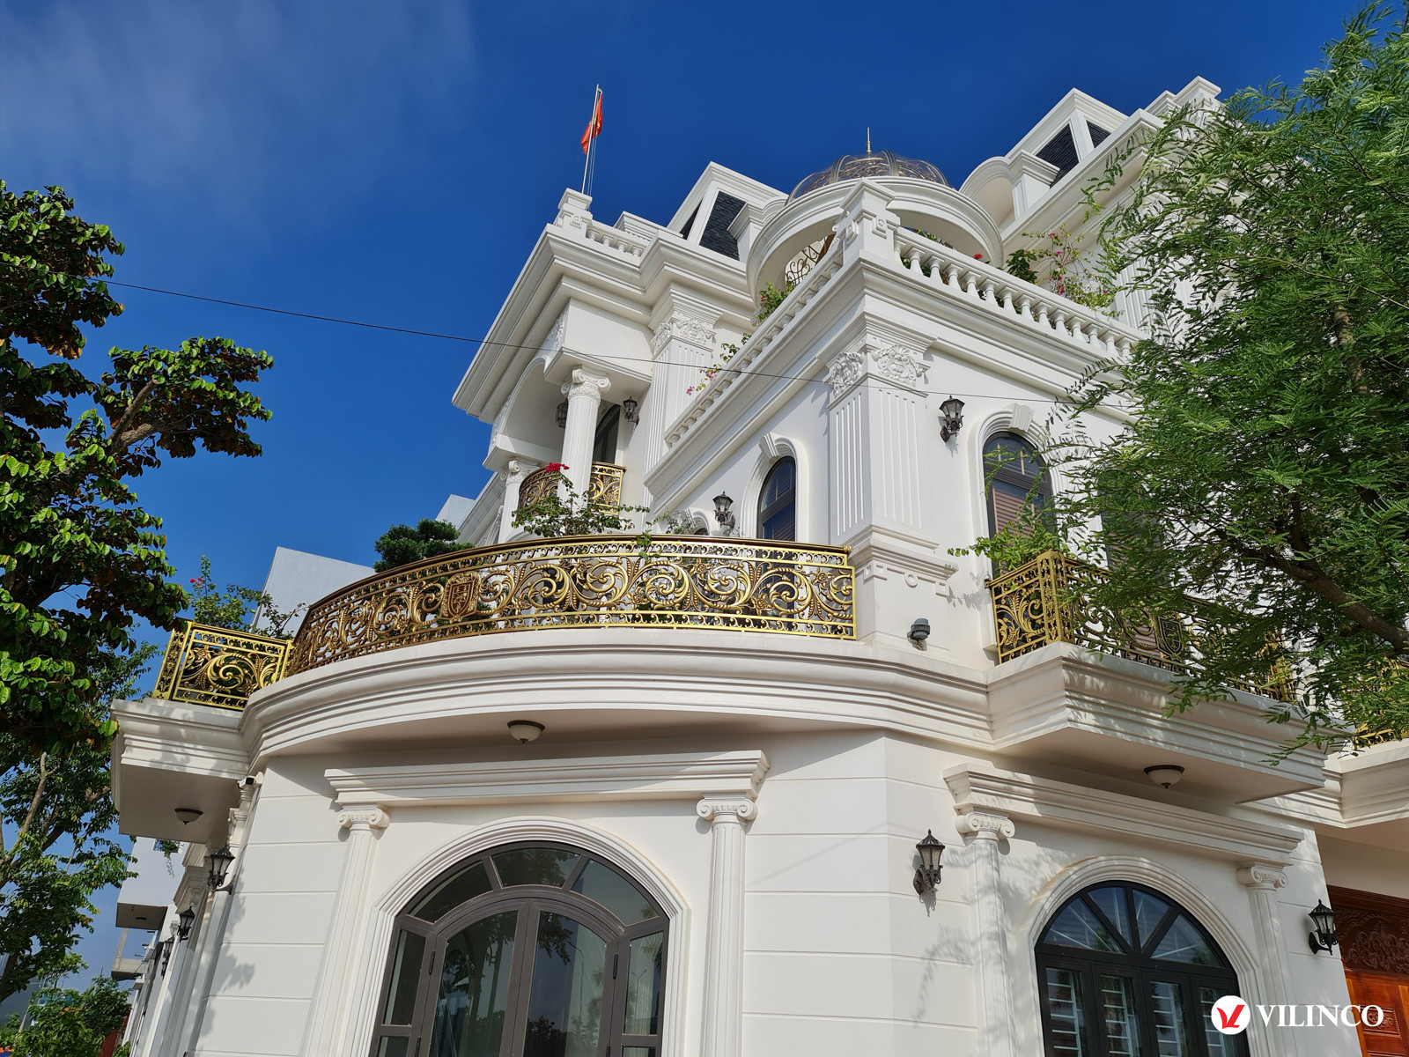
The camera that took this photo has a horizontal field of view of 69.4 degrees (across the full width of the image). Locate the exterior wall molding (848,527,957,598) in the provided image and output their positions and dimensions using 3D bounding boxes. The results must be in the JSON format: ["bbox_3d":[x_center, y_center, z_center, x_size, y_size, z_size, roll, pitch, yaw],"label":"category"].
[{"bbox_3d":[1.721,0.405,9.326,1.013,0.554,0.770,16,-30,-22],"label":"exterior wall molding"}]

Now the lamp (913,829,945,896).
[{"bbox_3d":[1.755,2.602,7.943,0.232,0.481,0.290,16,-30,-22],"label":"lamp"}]

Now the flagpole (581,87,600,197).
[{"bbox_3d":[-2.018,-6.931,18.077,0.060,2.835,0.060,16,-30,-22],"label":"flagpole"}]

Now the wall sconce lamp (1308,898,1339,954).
[{"bbox_3d":[5.920,3.796,9.699,0.232,0.479,0.290,16,-30,-22],"label":"wall sconce lamp"}]

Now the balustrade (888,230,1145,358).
[{"bbox_3d":[3.669,-2.427,11.552,3.753,0.783,0.203,16,-30,-22],"label":"balustrade"}]

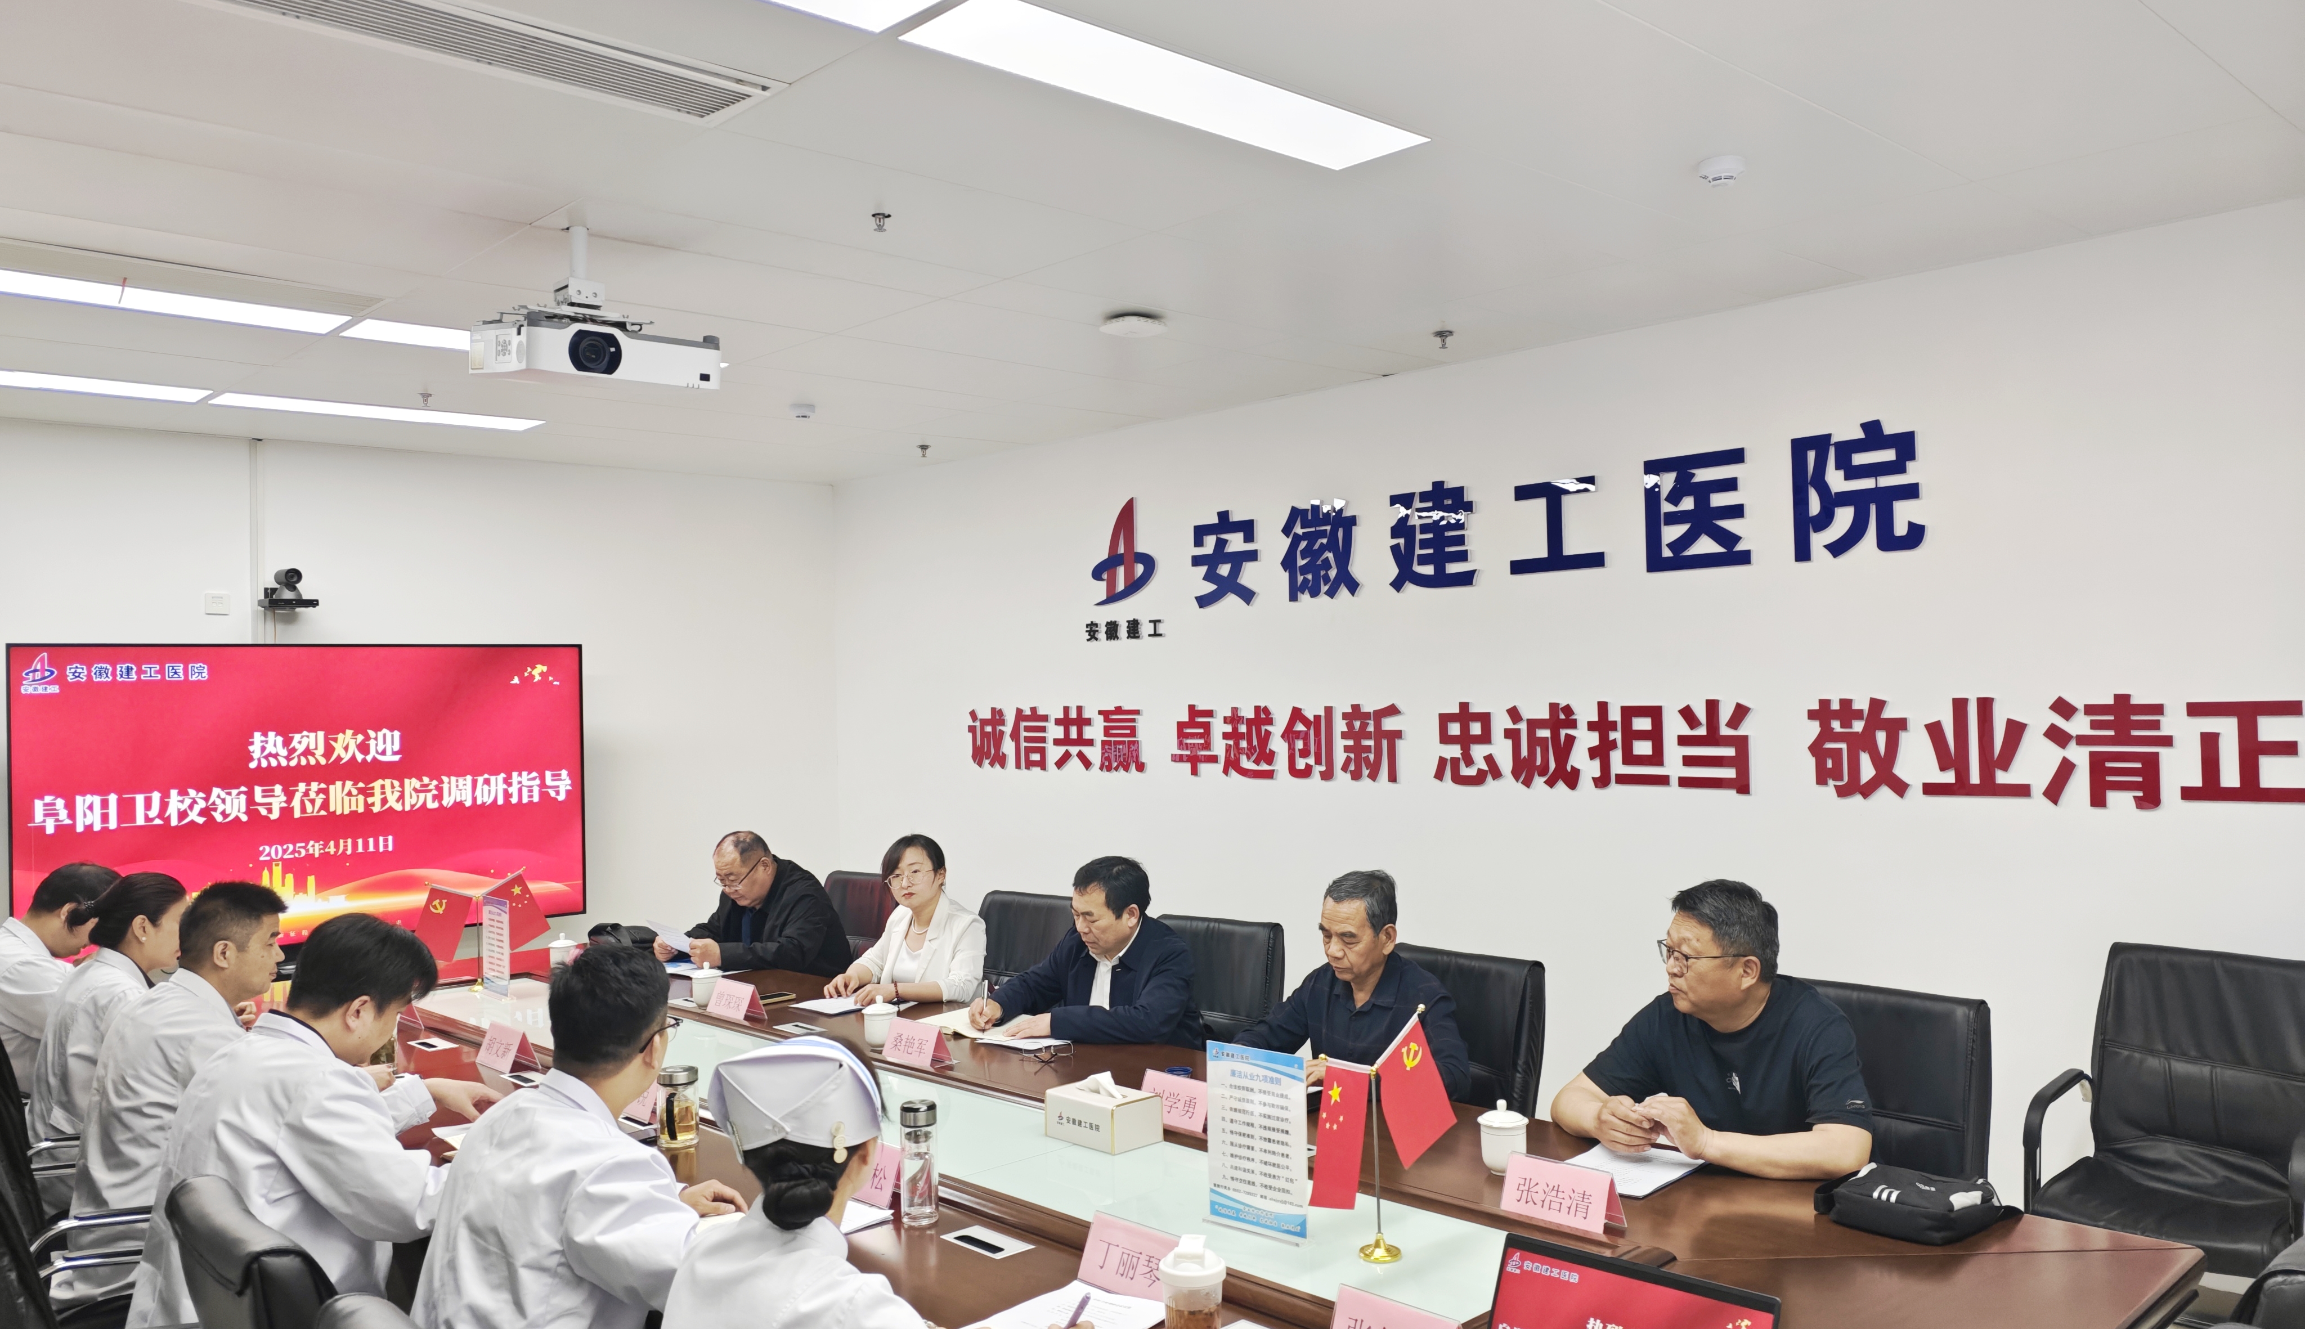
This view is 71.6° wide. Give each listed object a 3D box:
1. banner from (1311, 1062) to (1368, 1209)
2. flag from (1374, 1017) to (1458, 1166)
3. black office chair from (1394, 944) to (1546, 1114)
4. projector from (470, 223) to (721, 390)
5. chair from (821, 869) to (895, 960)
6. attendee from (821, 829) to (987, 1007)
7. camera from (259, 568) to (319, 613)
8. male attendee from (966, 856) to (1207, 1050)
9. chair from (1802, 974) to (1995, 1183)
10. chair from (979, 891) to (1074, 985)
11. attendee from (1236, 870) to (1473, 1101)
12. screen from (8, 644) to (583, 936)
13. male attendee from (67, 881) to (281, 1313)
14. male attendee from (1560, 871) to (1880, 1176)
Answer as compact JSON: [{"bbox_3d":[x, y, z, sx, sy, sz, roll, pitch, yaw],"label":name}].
[{"bbox_3d":[0.293,0.730,2.469,0.030,0.235,0.180,-2,-1,34],"label":"banner"},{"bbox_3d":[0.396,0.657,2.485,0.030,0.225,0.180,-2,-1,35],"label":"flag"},{"bbox_3d":[0.646,1.265,4.041,0.660,0.970,0.580,-1,-1,-44],"label":"black office chair"},{"bbox_3d":[-1.334,-0.857,3.824,0.480,0.410,0.360,-1,-1,-44],"label":"projector"},{"bbox_3d":[-1.351,1.319,6.109,0.620,0.970,0.570,-1,-1,-43],"label":"chair"},{"bbox_3d":[-0.726,1.171,5.031,0.500,1.240,0.720,-2,-1,36],"label":"attendee"},{"bbox_3d":[-3.764,-0.321,6.950,0.210,0.200,0.190,-1,-1,-44],"label":"camera"},{"bbox_3d":[-0.148,1.134,4.399,0.660,1.195,0.580,-1,-1,-43],"label":"male attendee"},{"bbox_3d":[1.378,1.218,3.324,0.620,0.980,0.570,-1,-1,-43],"label":"chair"},{"bbox_3d":[-0.630,1.292,5.346,0.620,0.970,0.570,-1,-1,-43],"label":"chair"},{"bbox_3d":[0.473,1.117,3.785,0.740,1.270,0.560,-1,-1,-44],"label":"attendee"},{"bbox_3d":[-3.515,0.552,6.806,2.220,1.270,0.070,-1,-1,-43],"label":"screen"},{"bbox_3d":[-2.110,1.162,3.714,0.760,1.300,0.520,-1,-1,-44],"label":"male attendee"},{"bbox_3d":[1.105,1.051,3.074,0.720,1.255,0.590,-1,-1,-43],"label":"male attendee"}]

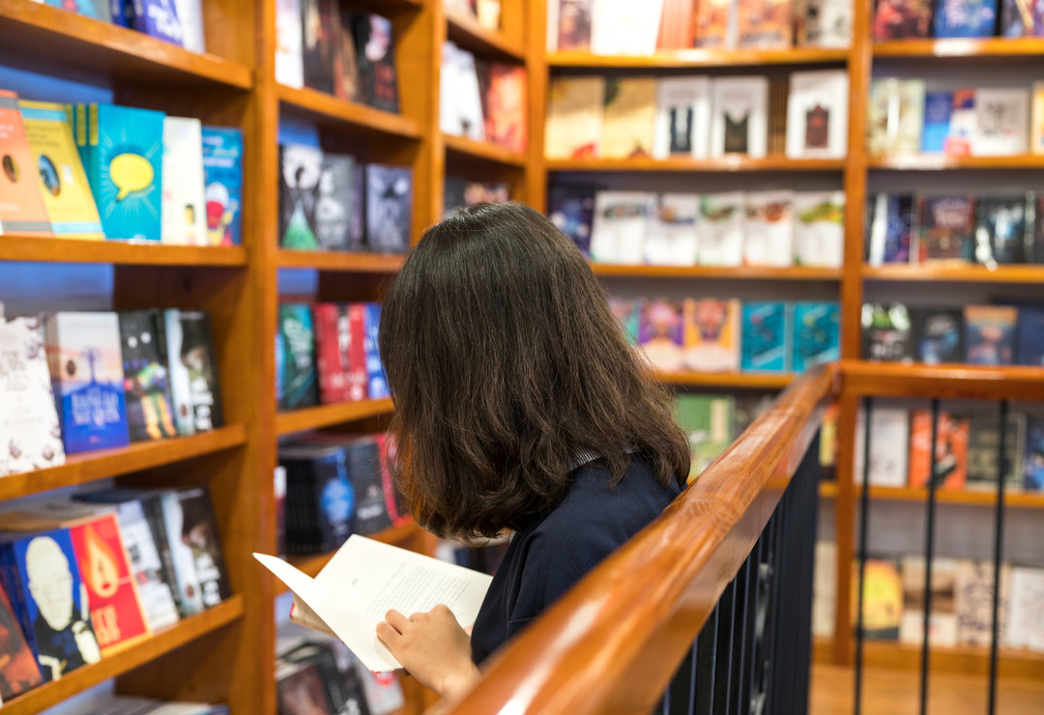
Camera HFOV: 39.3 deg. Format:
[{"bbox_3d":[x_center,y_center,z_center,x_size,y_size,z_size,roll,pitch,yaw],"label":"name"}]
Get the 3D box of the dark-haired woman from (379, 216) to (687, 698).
[{"bbox_3d":[-0.021,0.532,1.411,0.420,1.360,0.420,2,4,22],"label":"dark-haired woman"}]

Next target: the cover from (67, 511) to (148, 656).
[{"bbox_3d":[-0.675,0.366,2.354,0.028,0.206,0.131,-17,-3,19],"label":"cover"}]

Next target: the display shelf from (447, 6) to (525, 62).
[{"bbox_3d":[-0.234,-0.864,3.899,0.275,0.034,0.789,2,3,16],"label":"display shelf"}]

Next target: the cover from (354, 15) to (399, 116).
[{"bbox_3d":[-0.319,-0.653,3.260,0.030,0.216,0.135,-5,1,17],"label":"cover"}]

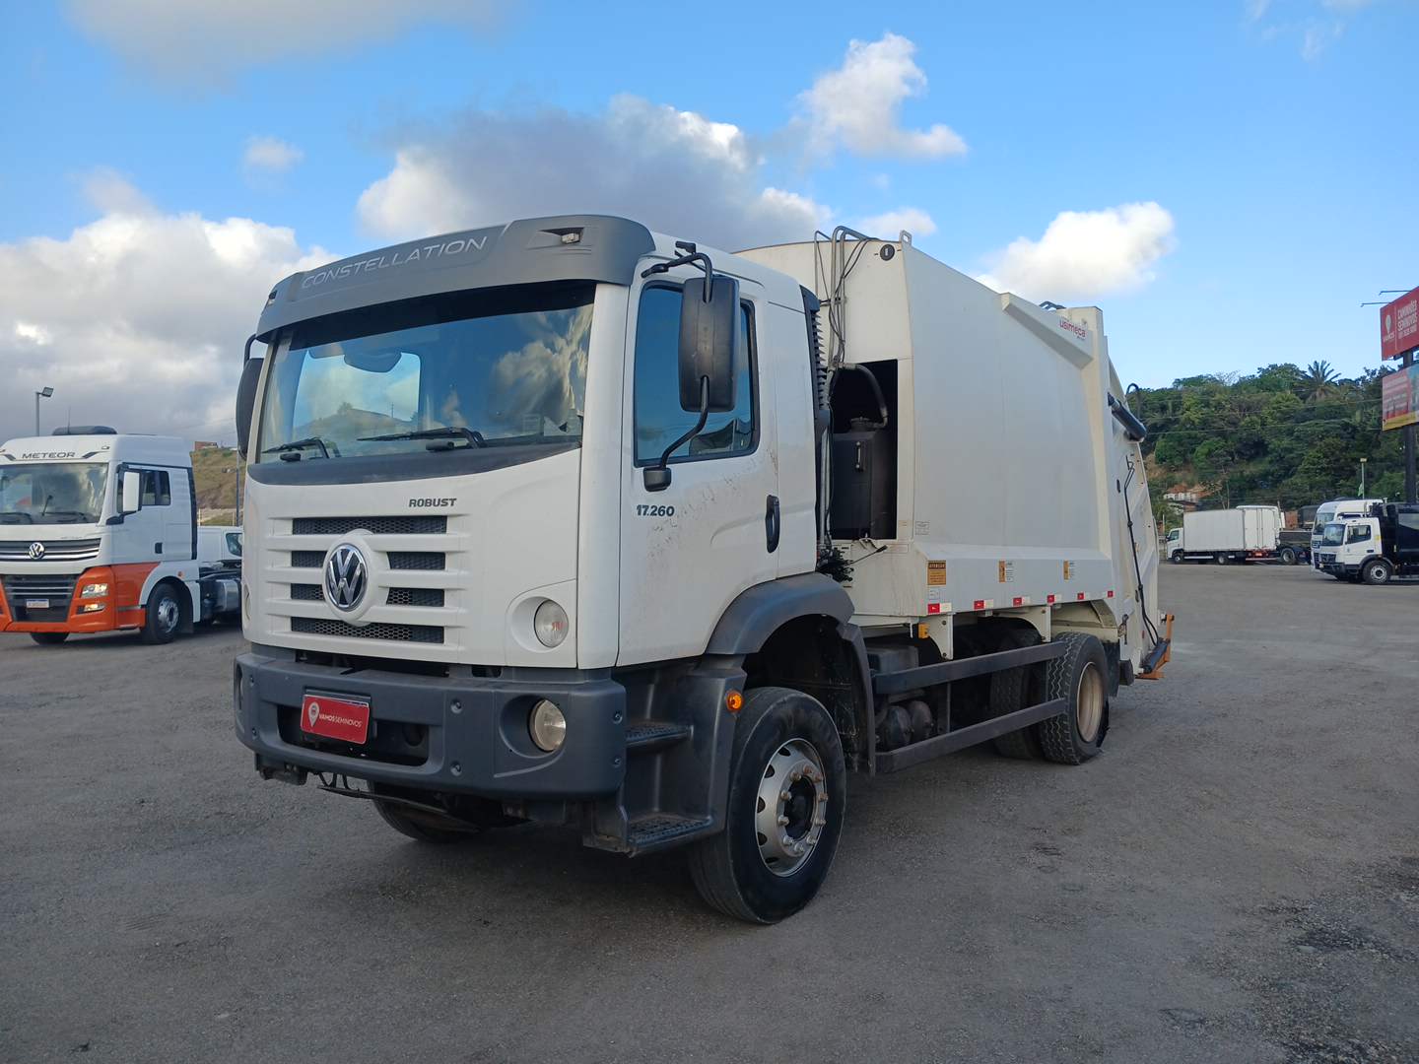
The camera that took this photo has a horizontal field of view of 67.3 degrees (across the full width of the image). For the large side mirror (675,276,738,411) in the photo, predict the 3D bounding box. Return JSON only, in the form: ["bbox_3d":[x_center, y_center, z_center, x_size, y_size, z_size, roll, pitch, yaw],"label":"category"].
[{"bbox_3d":[-0.009,-0.652,3.704,0.210,0.455,0.105,0,-2,28],"label":"large side mirror"}]

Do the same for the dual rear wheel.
[{"bbox_3d":[2.664,1.293,8.283,0.590,0.990,1.000,-1,-2,36],"label":"dual rear wheel"}]

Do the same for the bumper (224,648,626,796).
[{"bbox_3d":[-1.353,0.737,4.283,2.430,0.400,0.330,-1,-2,36],"label":"bumper"}]

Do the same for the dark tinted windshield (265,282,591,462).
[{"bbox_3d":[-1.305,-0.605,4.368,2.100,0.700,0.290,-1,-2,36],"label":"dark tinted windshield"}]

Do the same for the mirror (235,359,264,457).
[{"bbox_3d":[-2.326,-0.619,5.379,0.110,0.475,0.210,2,-2,-42],"label":"mirror"}]

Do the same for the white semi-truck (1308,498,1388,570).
[{"bbox_3d":[33.100,0.250,51.900,6.200,3.800,2.500,0,-1,6],"label":"white semi-truck"}]

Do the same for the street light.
[{"bbox_3d":[-25.830,-1.660,41.300,0.680,7.960,0.320,-1,-2,41],"label":"street light"}]

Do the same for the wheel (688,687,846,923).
[{"bbox_3d":[0.259,1.195,4.768,0.290,0.990,1.000,-1,-2,36],"label":"wheel"}]

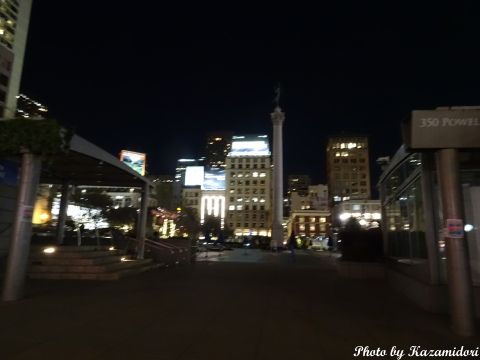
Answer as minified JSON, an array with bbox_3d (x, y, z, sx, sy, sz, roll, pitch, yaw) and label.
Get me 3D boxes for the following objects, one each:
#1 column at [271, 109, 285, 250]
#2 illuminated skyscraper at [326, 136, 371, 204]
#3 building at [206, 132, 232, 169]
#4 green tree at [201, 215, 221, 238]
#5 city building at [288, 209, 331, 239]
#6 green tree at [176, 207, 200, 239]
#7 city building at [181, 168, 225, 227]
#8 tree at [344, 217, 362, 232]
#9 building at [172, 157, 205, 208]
[{"bbox_3d":[6.966,-0.656,60.829,2.569,26.507,2.500,0,-10,7],"label":"column"},{"bbox_3d":[56.274,6.518,173.571,18.485,54.747,19.000,0,-10,7],"label":"illuminated skyscraper"},{"bbox_3d":[-26.934,11.646,438.273,32.640,142.790,36.000,0,-10,7],"label":"building"},{"bbox_3d":[-8.273,14.869,100.552,5.949,8.464,6.000,0,-10,7],"label":"green tree"},{"bbox_3d":[30.555,21.323,150.049,16.952,13.572,20.000,0,-10,7],"label":"city building"},{"bbox_3d":[-10.844,10.649,76.248,5.176,8.588,6.400,0,-10,7],"label":"green tree"},{"bbox_3d":[-14.638,12.263,158.936,20.007,33.142,24.000,0,-10,7],"label":"city building"},{"bbox_3d":[20.486,9.711,60.994,2.931,5.816,3.400,0,-10,7],"label":"tree"},{"bbox_3d":[-43.317,19.270,307.140,28.323,75.463,28.000,0,-10,7],"label":"building"}]

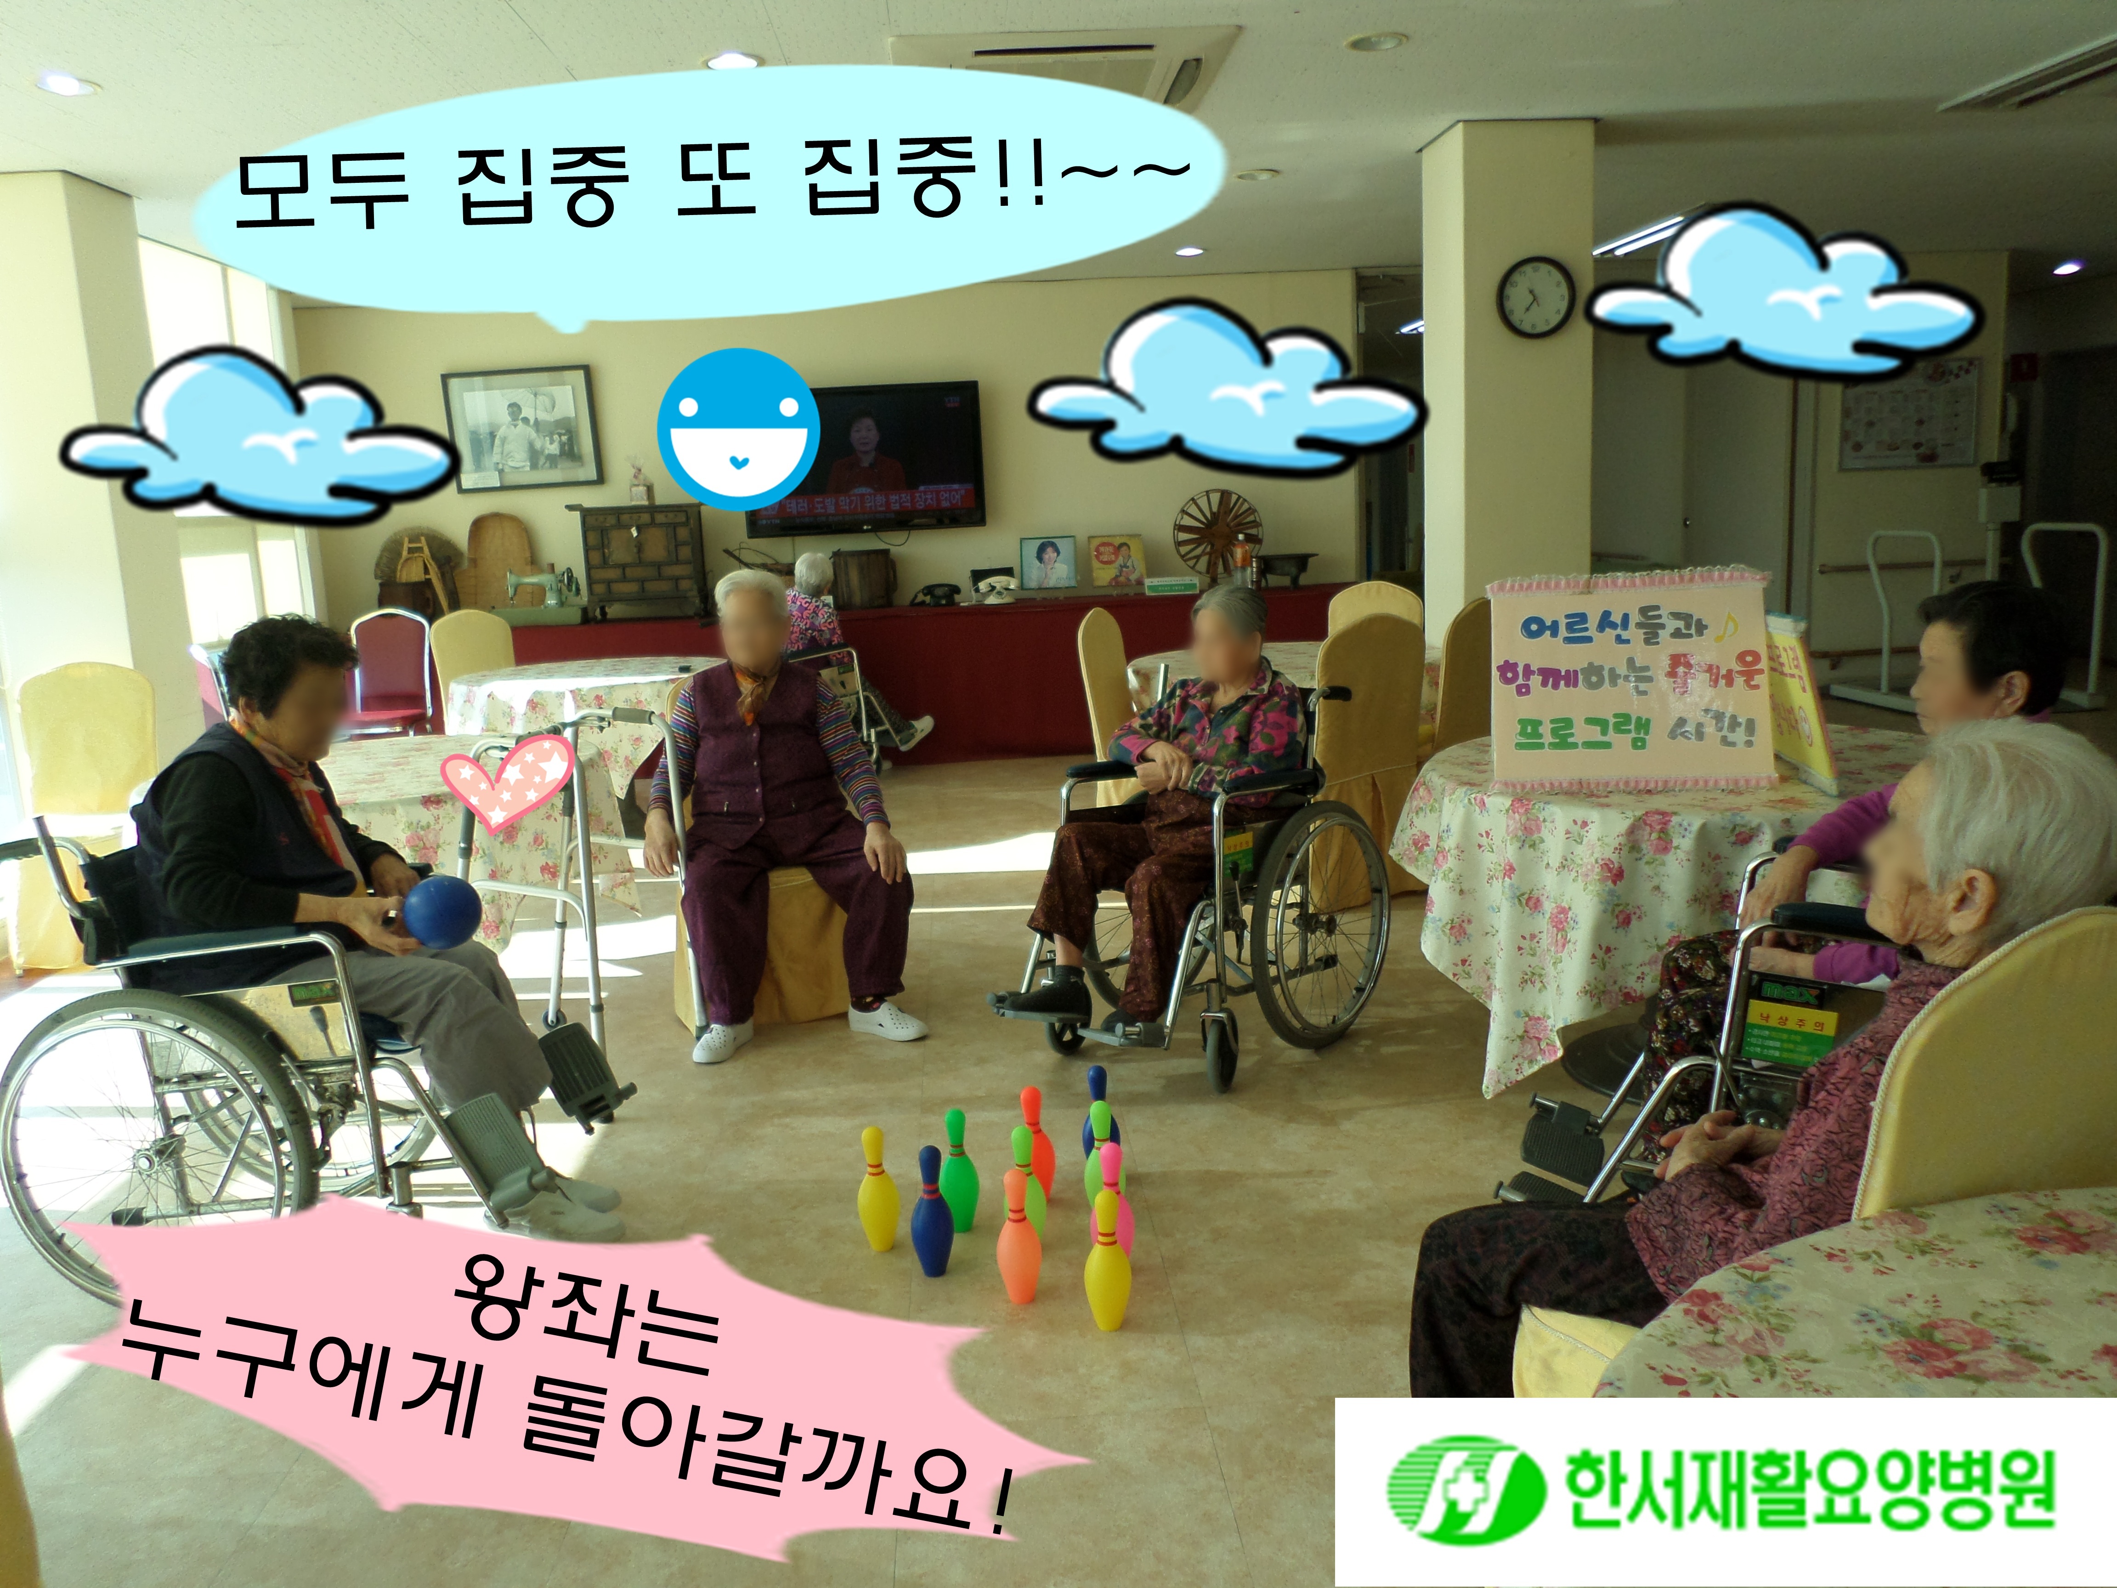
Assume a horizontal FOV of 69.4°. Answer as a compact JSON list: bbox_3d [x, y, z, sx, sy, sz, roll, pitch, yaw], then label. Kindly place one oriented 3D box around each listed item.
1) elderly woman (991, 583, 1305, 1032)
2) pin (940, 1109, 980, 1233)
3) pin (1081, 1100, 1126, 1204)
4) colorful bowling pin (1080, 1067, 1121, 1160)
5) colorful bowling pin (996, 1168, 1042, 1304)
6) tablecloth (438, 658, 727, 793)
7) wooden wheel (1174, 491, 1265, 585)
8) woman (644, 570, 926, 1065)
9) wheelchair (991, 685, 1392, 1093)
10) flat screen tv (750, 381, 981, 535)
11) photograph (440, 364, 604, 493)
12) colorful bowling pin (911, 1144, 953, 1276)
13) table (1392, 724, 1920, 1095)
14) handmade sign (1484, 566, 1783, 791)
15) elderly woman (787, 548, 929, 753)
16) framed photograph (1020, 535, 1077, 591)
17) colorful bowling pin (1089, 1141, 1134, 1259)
[{"bbox_3d":[0.215,0.022,3.534,0.516,0.997,0.826,5,13,38],"label":"elderly woman"},{"bbox_3d":[-0.185,0.693,2.822,0.075,0.235,0.075,-3,9,-5],"label":"pin"},{"bbox_3d":[0.083,0.672,2.792,0.076,0.232,0.076,-3,10,0],"label":"pin"},{"bbox_3d":[0.082,0.640,2.987,0.074,0.237,0.074,-3,10,0],"label":"colorful bowling pin"},{"bbox_3d":[-0.064,0.728,2.514,0.076,0.232,0.076,-3,10,0],"label":"colorful bowling pin"},{"bbox_3d":[-2.102,-0.197,7.063,1.300,0.735,1.300,-3,10,-2],"label":"tablecloth"},{"bbox_3d":[0.963,-1.546,9.192,0.535,0.560,0.150,-3,9,-4],"label":"wooden wheel"},{"bbox_3d":[-0.710,0.009,4.055,0.640,1.190,0.800,-4,10,-7],"label":"woman"},{"bbox_3d":[0.326,0.182,3.724,0.620,0.900,1.010,5,12,41],"label":"wheelchair"},{"bbox_3d":[-1.141,-1.945,8.926,1.395,0.826,0.080,-3,11,-2],"label":"flat screen tv"},{"bbox_3d":[-3.096,-2.108,8.874,0.840,0.670,0.030,-4,12,-2],"label":"photograph"},{"bbox_3d":[-0.212,0.715,2.632,0.074,0.237,0.074,-3,10,0],"label":"colorful bowling pin"},{"bbox_3d":[1.422,0.231,3.339,1.320,0.630,1.320,-3,10,-4],"label":"table"},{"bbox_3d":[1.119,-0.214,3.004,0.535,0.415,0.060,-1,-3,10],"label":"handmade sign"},{"bbox_3d":[-1.215,-0.720,8.657,0.920,1.200,0.500,-10,12,-37],"label":"elderly woman"},{"bbox_3d":[-0.052,-1.313,8.720,0.318,0.305,0.025,-3,-4,-4],"label":"framed photograph"},{"bbox_3d":[0.093,0.712,2.626,0.076,0.235,0.076,-2,9,1],"label":"colorful bowling pin"}]

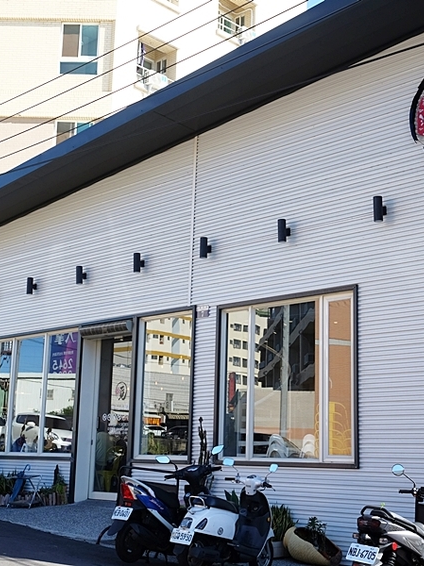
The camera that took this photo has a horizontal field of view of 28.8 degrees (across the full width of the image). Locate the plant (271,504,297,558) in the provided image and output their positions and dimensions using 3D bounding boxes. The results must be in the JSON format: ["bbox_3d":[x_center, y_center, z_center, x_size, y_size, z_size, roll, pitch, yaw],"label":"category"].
[{"bbox_3d":[0.739,2.794,9.319,0.400,0.569,0.360,-10,-17,43],"label":"plant"}]

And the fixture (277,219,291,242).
[{"bbox_3d":[0.898,-0.638,10.220,0.100,0.285,0.180,-10,-17,43],"label":"fixture"}]

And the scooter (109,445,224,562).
[{"bbox_3d":[-0.321,2.308,8.846,0.720,1.180,1.750,-10,-17,43],"label":"scooter"}]

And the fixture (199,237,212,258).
[{"bbox_3d":[-0.090,-0.494,11.506,0.095,0.280,0.165,-10,-17,43],"label":"fixture"}]

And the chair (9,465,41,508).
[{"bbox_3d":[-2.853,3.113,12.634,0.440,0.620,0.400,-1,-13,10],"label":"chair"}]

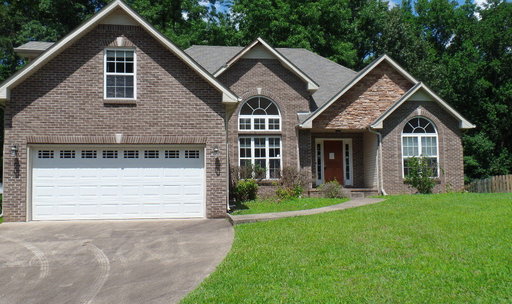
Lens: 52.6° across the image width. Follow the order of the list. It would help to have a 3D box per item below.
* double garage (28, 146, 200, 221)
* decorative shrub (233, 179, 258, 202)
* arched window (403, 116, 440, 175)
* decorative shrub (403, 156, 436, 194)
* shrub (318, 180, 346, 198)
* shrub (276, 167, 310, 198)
[{"bbox_3d":[-3.922,0.886,14.956,4.880,2.120,0.080,0,-4,-9],"label":"double garage"},{"bbox_3d":[-0.419,1.543,20.763,1.051,0.960,1.000,0,-4,-9],"label":"decorative shrub"},{"bbox_3d":[6.913,-0.195,21.745,1.607,2.613,0.120,0,-4,-9],"label":"arched window"},{"bbox_3d":[6.664,0.970,20.963,1.376,1.578,1.150,0,-4,-9],"label":"decorative shrub"},{"bbox_3d":[3.036,1.496,20.529,1.148,0.732,0.900,0,-4,-9],"label":"shrub"},{"bbox_3d":[1.510,1.240,21.077,1.457,1.301,1.200,0,-4,-9],"label":"shrub"}]

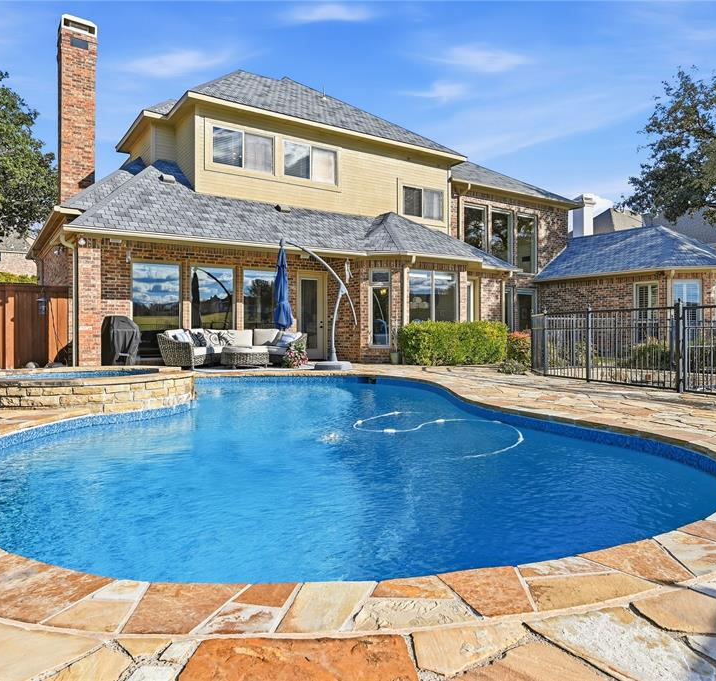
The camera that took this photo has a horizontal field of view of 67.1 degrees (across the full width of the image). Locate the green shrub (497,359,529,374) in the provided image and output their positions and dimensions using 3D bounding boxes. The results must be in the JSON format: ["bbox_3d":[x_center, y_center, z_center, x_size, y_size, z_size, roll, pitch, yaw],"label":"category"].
[{"bbox_3d":[3.427,0.573,11.900,0.640,0.340,0.560,0,1,16],"label":"green shrub"}]

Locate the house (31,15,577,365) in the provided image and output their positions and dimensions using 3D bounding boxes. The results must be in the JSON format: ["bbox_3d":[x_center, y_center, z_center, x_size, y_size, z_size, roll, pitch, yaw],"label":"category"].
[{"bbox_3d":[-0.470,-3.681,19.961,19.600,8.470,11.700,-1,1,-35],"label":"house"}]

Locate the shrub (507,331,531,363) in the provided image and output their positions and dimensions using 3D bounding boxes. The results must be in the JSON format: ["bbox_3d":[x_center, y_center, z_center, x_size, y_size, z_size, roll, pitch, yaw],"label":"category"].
[{"bbox_3d":[3.978,0.209,13.300,0.680,0.940,0.680,0,1,17],"label":"shrub"}]

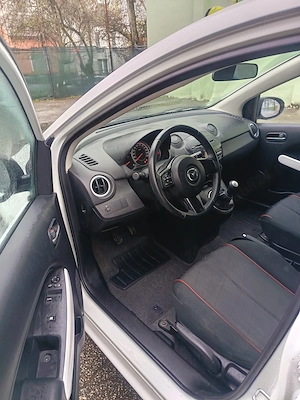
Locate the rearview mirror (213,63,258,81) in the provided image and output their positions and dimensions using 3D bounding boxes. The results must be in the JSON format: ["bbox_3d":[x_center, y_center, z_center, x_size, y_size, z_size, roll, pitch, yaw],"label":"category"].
[{"bbox_3d":[0.367,-0.559,1.210,0.235,0.065,0.045,-13,29,-20],"label":"rearview mirror"}]

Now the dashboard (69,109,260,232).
[{"bbox_3d":[0.134,-0.286,1.639,1.380,0.420,0.480,-24,34,-36],"label":"dashboard"}]

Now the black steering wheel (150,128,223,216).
[{"bbox_3d":[0.141,-0.115,1.125,0.370,0.370,0.110,-24,8,-36],"label":"black steering wheel"}]

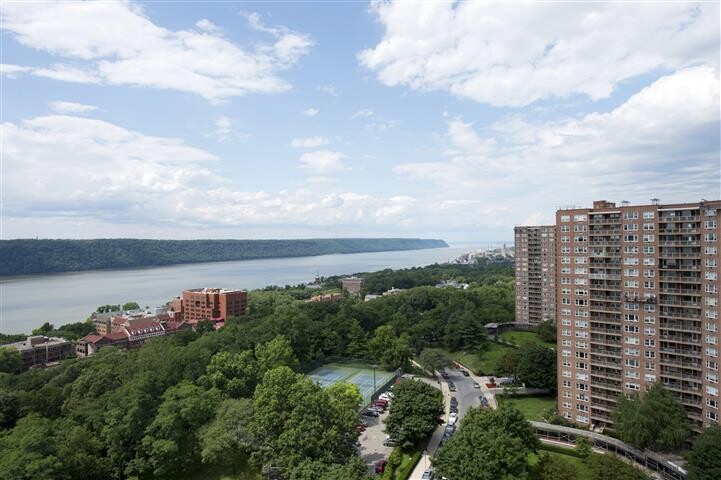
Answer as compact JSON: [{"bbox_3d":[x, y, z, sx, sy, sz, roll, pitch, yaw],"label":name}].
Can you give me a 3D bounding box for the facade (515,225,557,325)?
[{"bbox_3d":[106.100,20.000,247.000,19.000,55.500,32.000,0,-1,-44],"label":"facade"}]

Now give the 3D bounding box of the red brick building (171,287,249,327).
[{"bbox_3d":[-127.400,57.300,383.000,52.000,26.000,28.000,0,-1,24],"label":"red brick building"}]

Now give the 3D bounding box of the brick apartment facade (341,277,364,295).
[{"bbox_3d":[-8.200,63.400,592.000,25.000,22.000,23.000,0,-1,14],"label":"brick apartment facade"}]

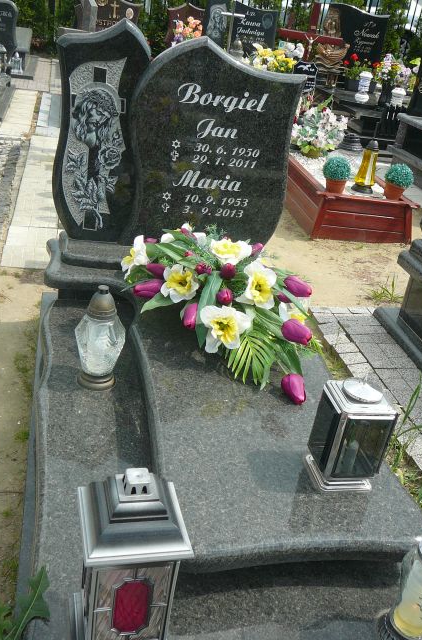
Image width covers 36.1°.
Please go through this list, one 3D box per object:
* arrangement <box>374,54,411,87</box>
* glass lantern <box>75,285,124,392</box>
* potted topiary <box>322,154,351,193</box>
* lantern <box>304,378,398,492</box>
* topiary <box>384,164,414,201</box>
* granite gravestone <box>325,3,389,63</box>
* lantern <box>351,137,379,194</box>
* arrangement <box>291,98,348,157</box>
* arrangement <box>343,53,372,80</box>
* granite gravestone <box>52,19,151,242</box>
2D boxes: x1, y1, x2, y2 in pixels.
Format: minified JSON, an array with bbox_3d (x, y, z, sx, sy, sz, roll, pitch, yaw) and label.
[{"bbox_3d":[2.008,-2.760,7.159,0.420,0.360,0.340,2,28,-13],"label":"arrangement"},{"bbox_3d":[-0.328,0.049,1.922,0.145,0.326,0.145,2,28,-13],"label":"glass lantern"},{"bbox_3d":[0.866,-0.955,4.342,0.187,0.262,0.187,2,28,-13],"label":"potted topiary"},{"bbox_3d":[0.344,0.271,1.583,0.140,0.256,0.120,1,29,-16],"label":"lantern"},{"bbox_3d":[1.260,-0.927,4.413,0.190,0.262,0.190,2,28,-13],"label":"topiary"},{"bbox_3d":[1.684,-3.311,7.713,0.820,0.770,0.120,2,28,-13],"label":"granite gravestone"},{"bbox_3d":[1.117,-1.093,4.577,0.155,0.360,0.155,2,28,-13],"label":"lantern"},{"bbox_3d":[0.875,-1.531,5.250,0.450,0.430,0.400,2,28,-13],"label":"arrangement"},{"bbox_3d":[1.724,-2.983,7.615,0.330,0.330,0.280,2,28,-13],"label":"arrangement"},{"bbox_3d":[-0.410,-0.676,2.364,0.320,0.790,0.090,2,28,-13],"label":"granite gravestone"}]

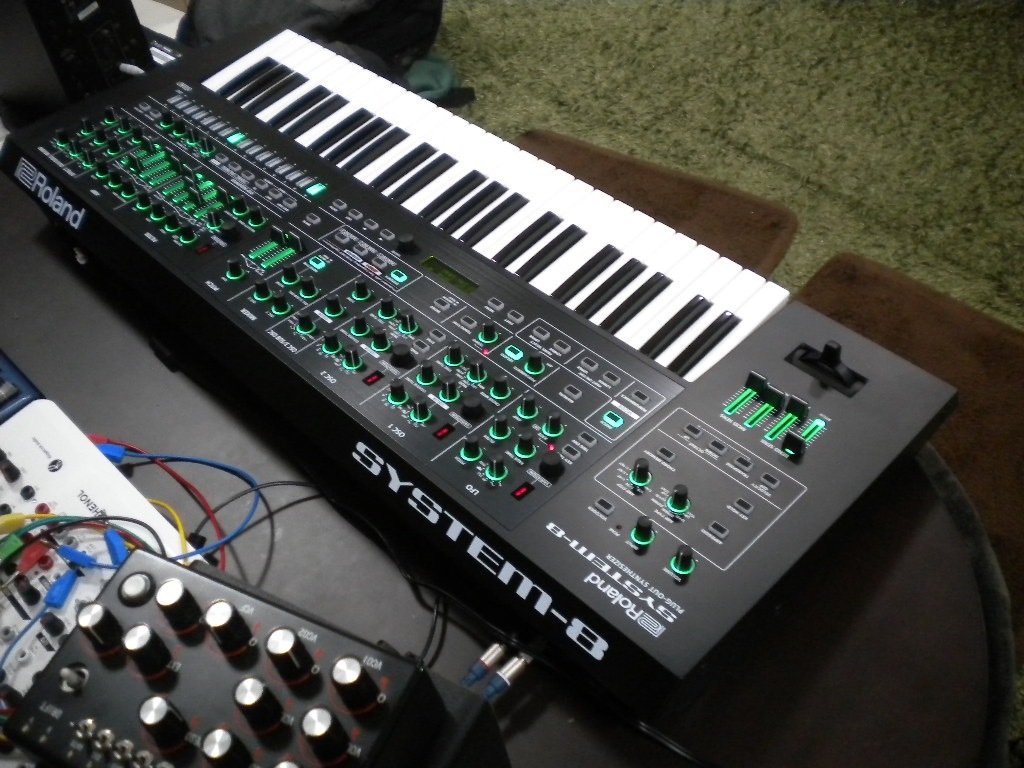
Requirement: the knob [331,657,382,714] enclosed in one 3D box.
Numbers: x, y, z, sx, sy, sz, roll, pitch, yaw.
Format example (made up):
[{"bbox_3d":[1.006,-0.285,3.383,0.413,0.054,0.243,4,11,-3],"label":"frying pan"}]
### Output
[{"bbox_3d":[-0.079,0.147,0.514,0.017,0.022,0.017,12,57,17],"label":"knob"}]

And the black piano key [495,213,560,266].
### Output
[{"bbox_3d":[0.014,-0.129,0.919,0.012,0.012,0.083,35,65,31],"label":"black piano key"}]

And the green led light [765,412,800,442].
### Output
[{"bbox_3d":[0.199,0.030,0.760,0.007,0.003,0.035,35,55,31],"label":"green led light"}]

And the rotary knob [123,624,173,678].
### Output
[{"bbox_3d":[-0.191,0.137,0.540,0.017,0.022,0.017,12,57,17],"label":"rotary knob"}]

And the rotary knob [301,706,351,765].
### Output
[{"bbox_3d":[-0.093,0.176,0.517,0.019,0.025,0.019,-5,50,6],"label":"rotary knob"}]

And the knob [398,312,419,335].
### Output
[{"bbox_3d":[-0.083,-0.050,0.827,0.015,0.015,0.015,-1,45,1],"label":"knob"}]

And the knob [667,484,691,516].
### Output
[{"bbox_3d":[0.113,0.076,0.693,0.015,0.015,0.015,-1,45,1],"label":"knob"}]

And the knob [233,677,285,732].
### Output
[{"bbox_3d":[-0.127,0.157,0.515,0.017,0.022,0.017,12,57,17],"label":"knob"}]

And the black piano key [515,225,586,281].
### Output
[{"bbox_3d":[0.034,-0.113,0.885,0.011,0.012,0.080,35,64,31],"label":"black piano key"}]

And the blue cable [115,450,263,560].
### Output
[{"bbox_3d":[-0.245,0.073,0.794,0.082,0.034,0.149,-31,53,-15],"label":"blue cable"}]

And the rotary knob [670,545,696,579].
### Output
[{"bbox_3d":[0.109,0.111,0.658,0.015,0.015,0.015,-1,45,1],"label":"rotary knob"}]

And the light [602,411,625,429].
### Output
[{"bbox_3d":[0.073,0.026,0.752,0.008,0.004,0.013,-36,54,-29],"label":"light"}]

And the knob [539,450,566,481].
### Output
[{"bbox_3d":[0.029,0.056,0.732,0.018,0.013,0.018,-1,45,1],"label":"knob"}]

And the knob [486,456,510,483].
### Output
[{"bbox_3d":[-0.010,0.056,0.710,0.015,0.015,0.015,0,45,0],"label":"knob"}]

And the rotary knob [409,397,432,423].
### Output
[{"bbox_3d":[-0.067,0.018,0.755,0.015,0.015,0.015,-1,45,1],"label":"rotary knob"}]

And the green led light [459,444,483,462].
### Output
[{"bbox_3d":[-0.029,0.049,0.748,0.016,0.003,0.016,-1,45,1],"label":"green led light"}]

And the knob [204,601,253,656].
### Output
[{"bbox_3d":[-0.154,0.133,0.564,0.019,0.025,0.019,-5,50,6],"label":"knob"}]

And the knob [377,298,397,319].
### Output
[{"bbox_3d":[-0.101,-0.062,0.840,0.015,0.015,0.015,-1,45,1],"label":"knob"}]

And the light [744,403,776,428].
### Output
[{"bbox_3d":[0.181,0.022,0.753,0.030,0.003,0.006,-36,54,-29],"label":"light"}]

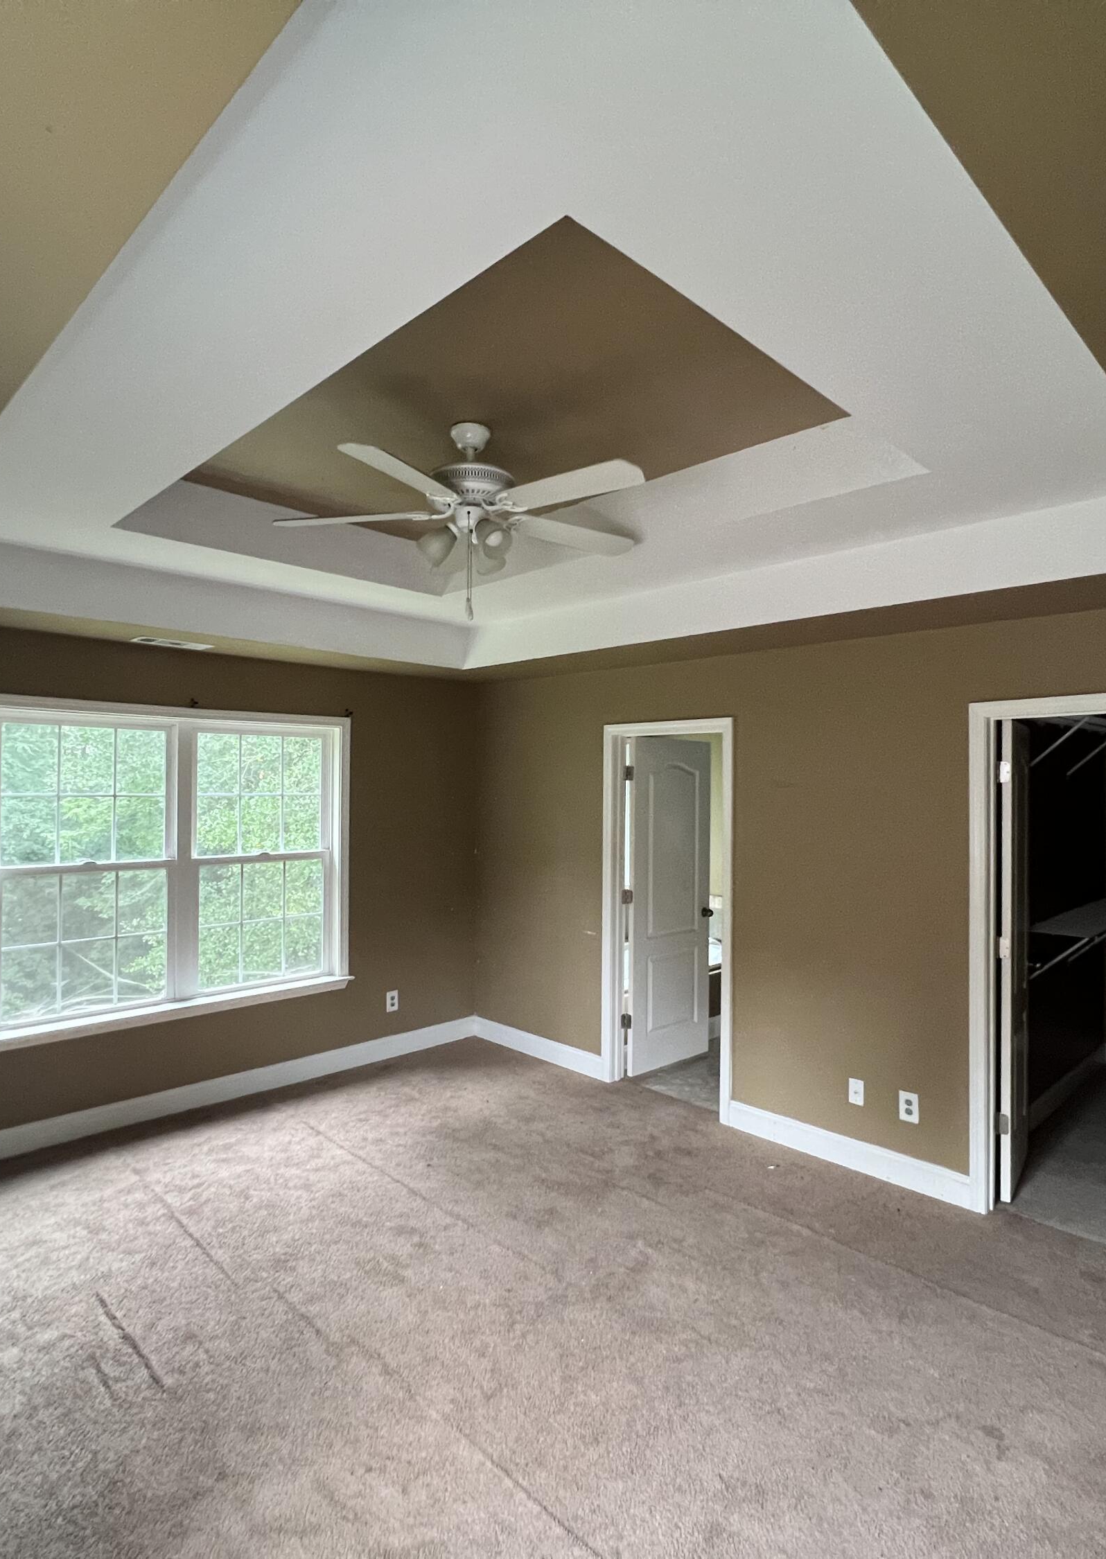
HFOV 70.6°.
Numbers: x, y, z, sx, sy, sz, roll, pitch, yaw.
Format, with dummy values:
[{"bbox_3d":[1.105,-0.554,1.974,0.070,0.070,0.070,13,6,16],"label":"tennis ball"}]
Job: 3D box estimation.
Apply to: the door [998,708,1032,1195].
[{"bbox_3d":[2.105,0.766,3.536,0.036,2.030,0.610,0,0,38],"label":"door"}]

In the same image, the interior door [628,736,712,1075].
[{"bbox_3d":[0.752,0.762,4.900,0.710,2.030,0.036,1,0,-40],"label":"interior door"}]

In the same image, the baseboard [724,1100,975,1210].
[{"bbox_3d":[1.335,1.728,3.654,1.132,0.127,0.016,0,0,44],"label":"baseboard"}]

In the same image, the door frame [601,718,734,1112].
[{"bbox_3d":[0.660,0.734,4.396,0.876,2.110,0.130,0,0,44],"label":"door frame"}]

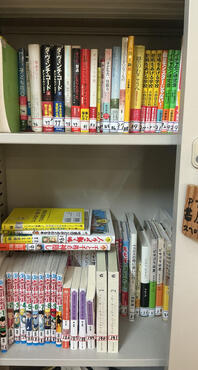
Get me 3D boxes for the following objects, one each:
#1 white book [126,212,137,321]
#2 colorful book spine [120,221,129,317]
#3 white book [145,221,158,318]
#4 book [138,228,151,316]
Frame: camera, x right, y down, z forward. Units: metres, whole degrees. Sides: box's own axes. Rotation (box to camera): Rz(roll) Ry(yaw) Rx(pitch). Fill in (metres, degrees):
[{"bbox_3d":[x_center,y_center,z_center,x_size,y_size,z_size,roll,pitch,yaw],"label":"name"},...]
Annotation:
[{"bbox_3d":[0.089,0.214,0.848,0.015,0.232,0.171,1,11,2],"label":"white book"},{"bbox_3d":[0.071,0.225,0.856,0.017,0.207,0.147,1,11,2],"label":"colorful book spine"},{"bbox_3d":[0.142,0.224,0.851,0.017,0.212,0.143,1,11,2],"label":"white book"},{"bbox_3d":[0.121,0.234,0.848,0.023,0.193,0.131,1,11,2],"label":"book"}]

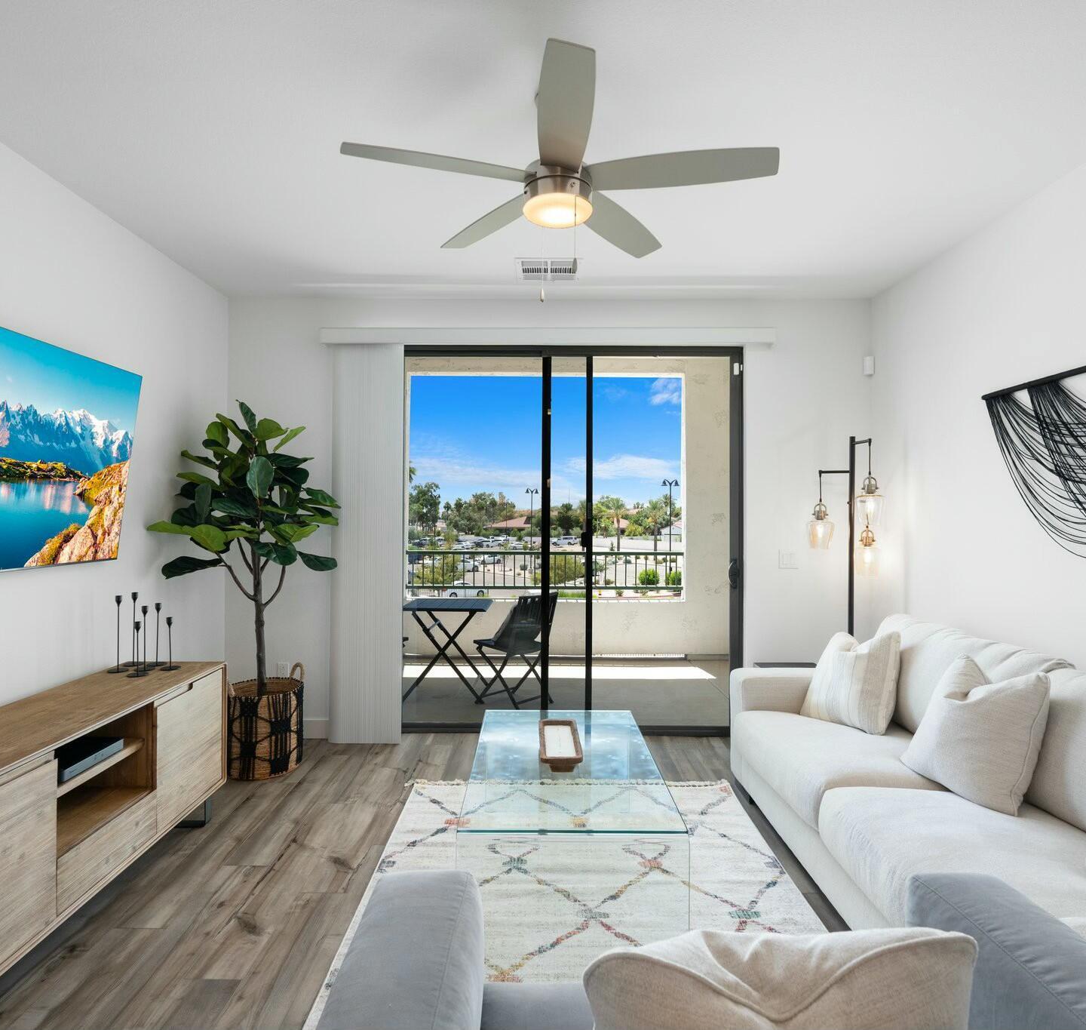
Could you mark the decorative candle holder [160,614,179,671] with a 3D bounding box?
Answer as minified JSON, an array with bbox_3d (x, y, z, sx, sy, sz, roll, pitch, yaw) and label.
[{"bbox_3d":[-1.622,0.557,2.990,0.080,0.228,0.080,0,0,0],"label":"decorative candle holder"}]

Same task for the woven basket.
[{"bbox_3d":[-1.528,1.117,3.767,0.410,0.530,0.410,0,0,0],"label":"woven basket"}]

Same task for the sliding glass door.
[{"bbox_3d":[0.096,0.157,4.401,2.360,2.460,0.120,0,0,0],"label":"sliding glass door"}]

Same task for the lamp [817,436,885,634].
[{"bbox_3d":[1.723,0.476,3.875,0.430,1.839,0.440,0,0,0],"label":"lamp"}]

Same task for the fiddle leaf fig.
[{"bbox_3d":[-1.529,0.258,3.669,0.840,1.750,0.820,0,0,0],"label":"fiddle leaf fig"}]

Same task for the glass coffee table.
[{"bbox_3d":[0.082,1.162,2.616,0.680,0.462,1.211,0,0,0],"label":"glass coffee table"}]

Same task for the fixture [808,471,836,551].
[{"bbox_3d":[1.579,-0.027,3.892,0.150,0.438,0.150,0,0,0],"label":"fixture"}]

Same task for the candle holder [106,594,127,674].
[{"bbox_3d":[-1.822,0.508,2.946,0.080,0.325,0.080,0,0,0],"label":"candle holder"}]

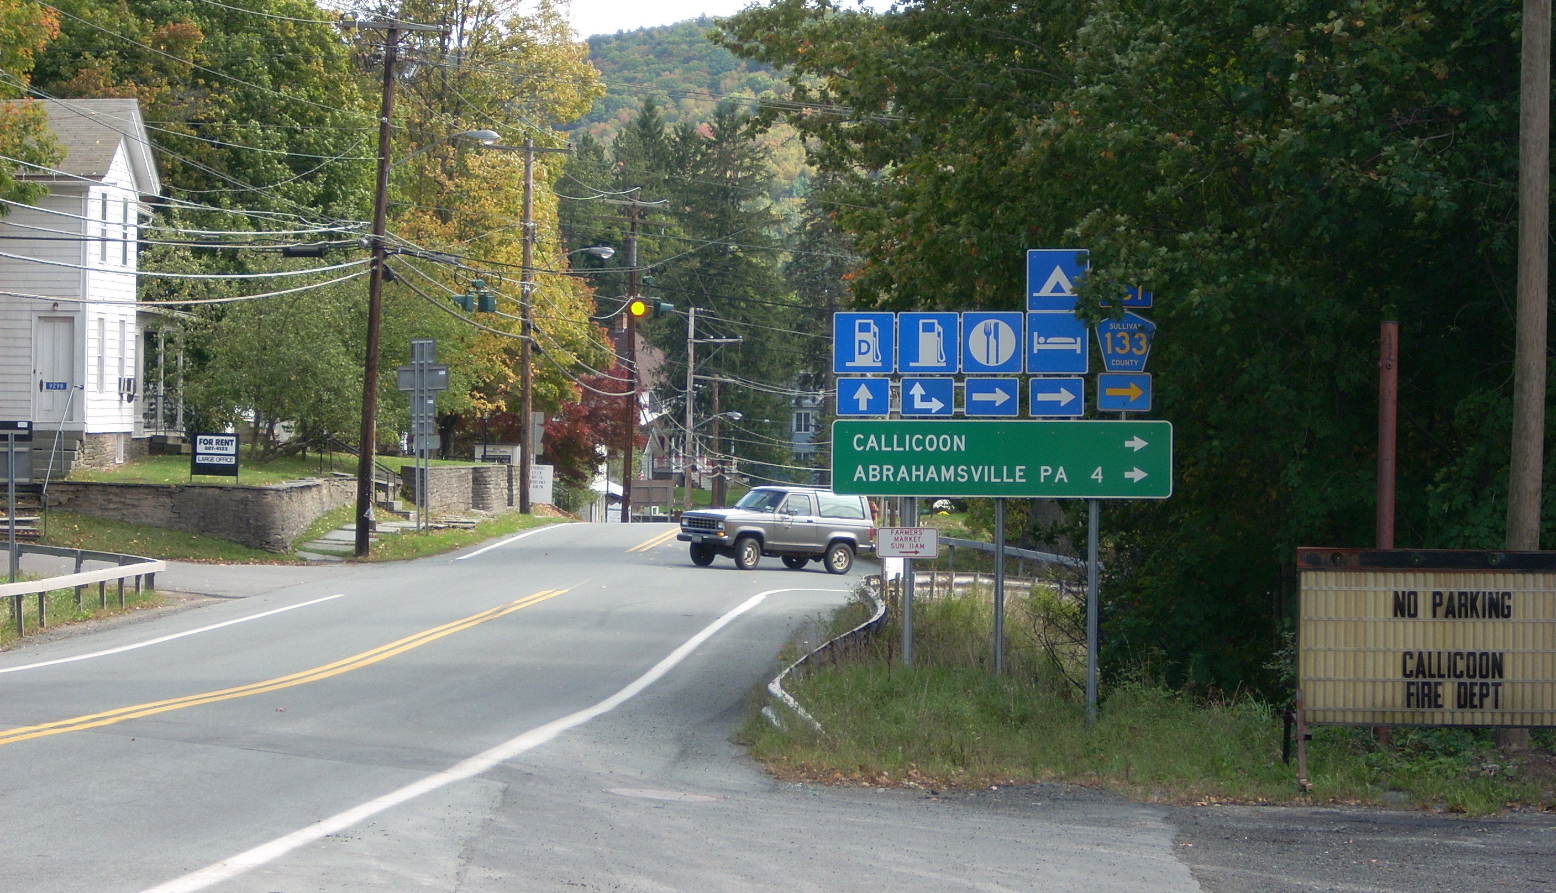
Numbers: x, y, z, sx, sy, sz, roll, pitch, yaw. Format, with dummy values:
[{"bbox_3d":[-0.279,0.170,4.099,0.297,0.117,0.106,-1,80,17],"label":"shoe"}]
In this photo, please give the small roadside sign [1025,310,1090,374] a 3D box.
[{"bbox_3d":[2.757,-1.026,49.738,0.610,0.610,0.030,0,0,10],"label":"small roadside sign"}]

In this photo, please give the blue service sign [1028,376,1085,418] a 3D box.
[{"bbox_3d":[2.759,-0.486,49.700,0.534,0.381,0.040,0,0,3],"label":"blue service sign"}]

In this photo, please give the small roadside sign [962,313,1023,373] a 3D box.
[{"bbox_3d":[2.125,-1.020,49.700,0.610,0.610,0.040,0,0,3],"label":"small roadside sign"}]

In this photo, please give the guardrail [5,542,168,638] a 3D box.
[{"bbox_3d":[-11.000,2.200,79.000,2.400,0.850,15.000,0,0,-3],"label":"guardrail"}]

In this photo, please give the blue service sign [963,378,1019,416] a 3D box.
[{"bbox_3d":[2.116,-0.490,49.849,0.535,0.381,0.030,0,0,10],"label":"blue service sign"}]

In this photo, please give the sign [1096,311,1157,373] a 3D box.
[{"bbox_3d":[3.433,-1.036,49.621,0.610,0.615,0.030,0,0,10],"label":"sign"}]

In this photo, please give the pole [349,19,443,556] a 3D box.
[{"bbox_3d":[-8.487,-3.346,107.000,2.300,11.400,0.400,3,0,0],"label":"pole"}]

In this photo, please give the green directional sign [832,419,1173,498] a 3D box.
[{"bbox_3d":[2.210,0.124,49.500,3.360,0.765,0.050,0,0,5],"label":"green directional sign"}]

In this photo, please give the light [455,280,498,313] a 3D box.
[{"bbox_3d":[-6.348,-3.148,106.000,0.850,0.690,0.600,0,0,22],"label":"light"}]

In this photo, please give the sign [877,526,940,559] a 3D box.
[{"bbox_3d":[1.284,0.949,49.700,0.610,0.307,0.040,0,0,6],"label":"sign"}]

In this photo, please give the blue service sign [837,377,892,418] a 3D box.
[{"bbox_3d":[0.848,-0.493,49.800,0.535,0.382,0.040,0,0,6],"label":"blue service sign"}]

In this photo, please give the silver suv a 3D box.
[{"bbox_3d":[0.030,1.700,103.600,4.000,1.720,1.730,3,0,-39],"label":"silver suv"}]

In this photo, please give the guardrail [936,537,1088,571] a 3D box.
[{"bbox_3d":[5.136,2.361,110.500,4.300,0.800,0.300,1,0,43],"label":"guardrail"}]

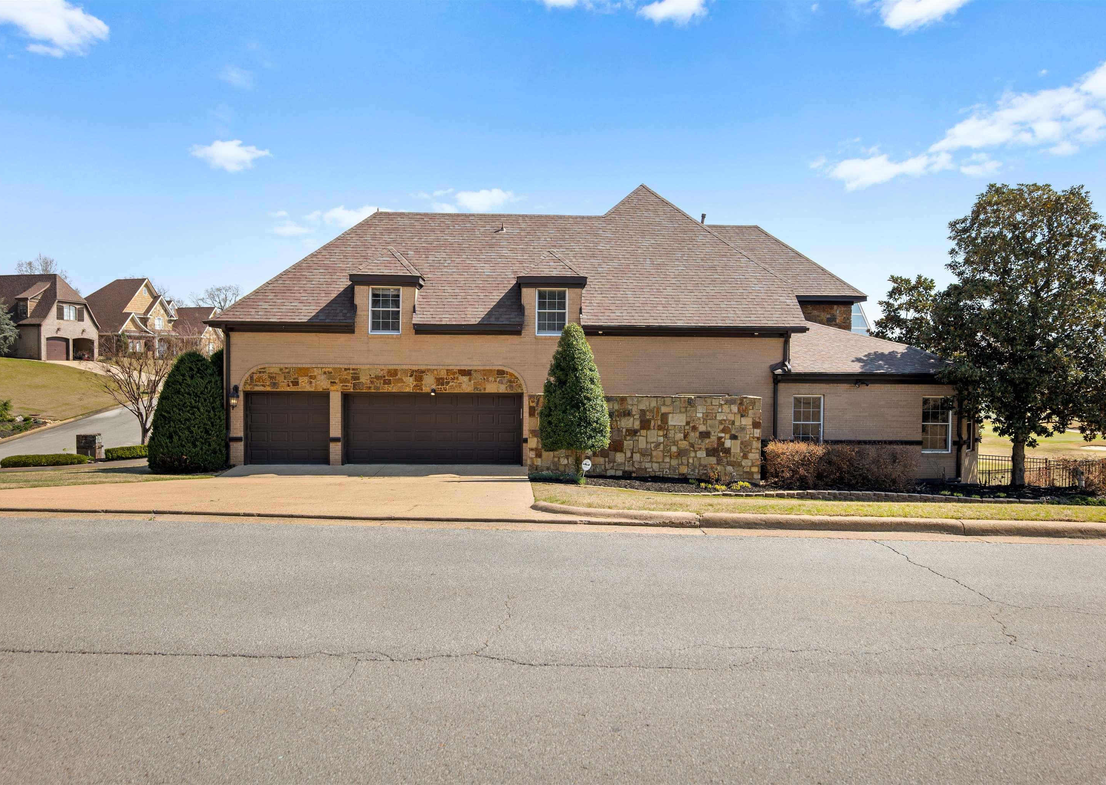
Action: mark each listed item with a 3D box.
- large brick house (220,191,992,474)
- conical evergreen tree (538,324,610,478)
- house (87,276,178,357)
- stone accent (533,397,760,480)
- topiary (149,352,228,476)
[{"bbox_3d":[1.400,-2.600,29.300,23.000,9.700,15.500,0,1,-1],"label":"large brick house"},{"bbox_3d":[0.555,0.210,19.700,1.900,4.000,1.900,0,1,-1],"label":"conical evergreen tree"},{"bbox_3d":[-54.000,-9.100,93.000,13.000,9.800,11.500,1,1,26],"label":"house"},{"bbox_3d":[2.550,1.270,20.850,6.400,2.300,0.450,0,1,-1],"label":"stone accent"},{"bbox_3d":[-10.250,0.500,21.050,2.150,3.300,2.150,0,1,-1],"label":"topiary"}]

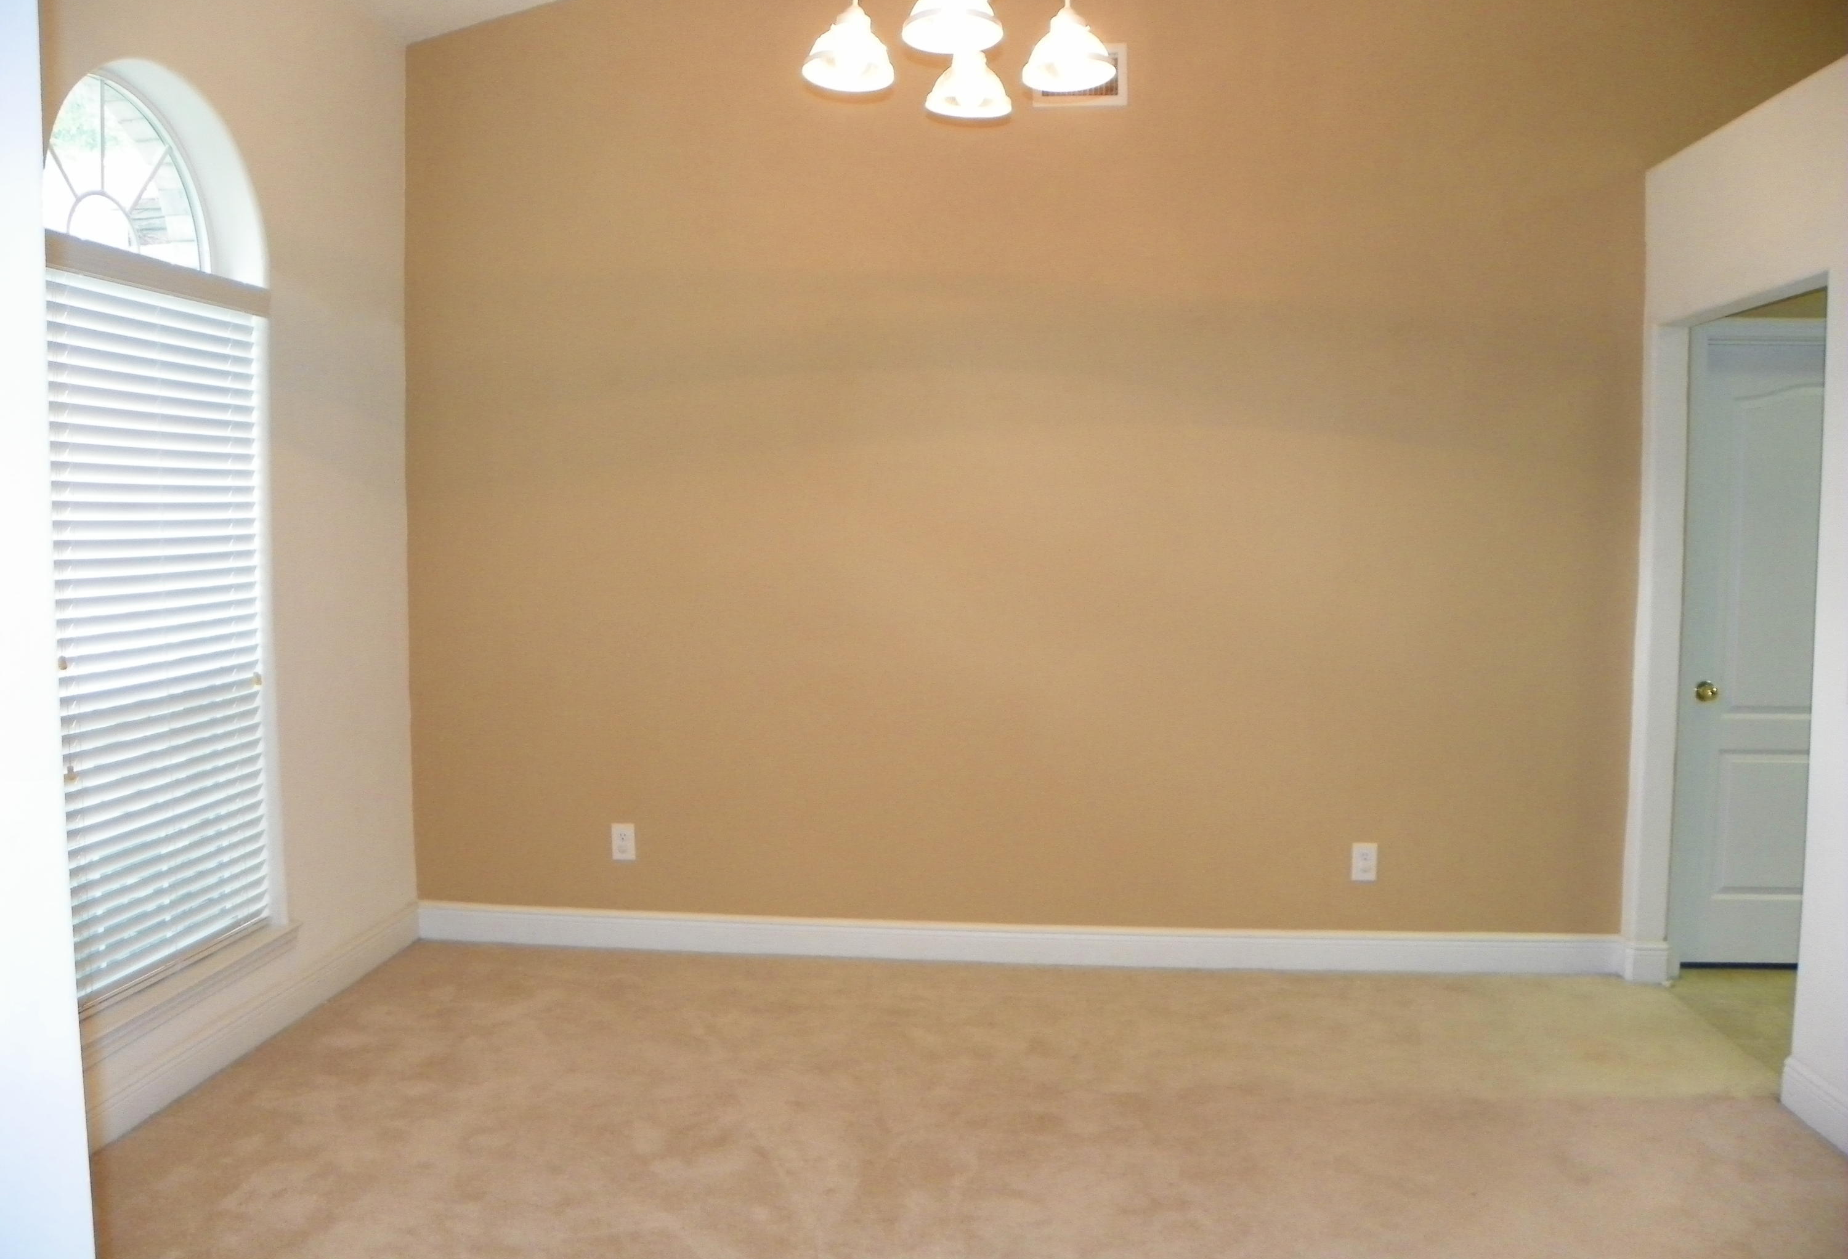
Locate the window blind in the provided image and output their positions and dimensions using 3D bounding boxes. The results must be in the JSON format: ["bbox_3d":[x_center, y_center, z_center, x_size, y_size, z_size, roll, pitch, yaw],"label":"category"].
[{"bbox_3d":[-1.841,0.012,3.348,0.055,1.650,0.870,1,4,4],"label":"window blind"}]

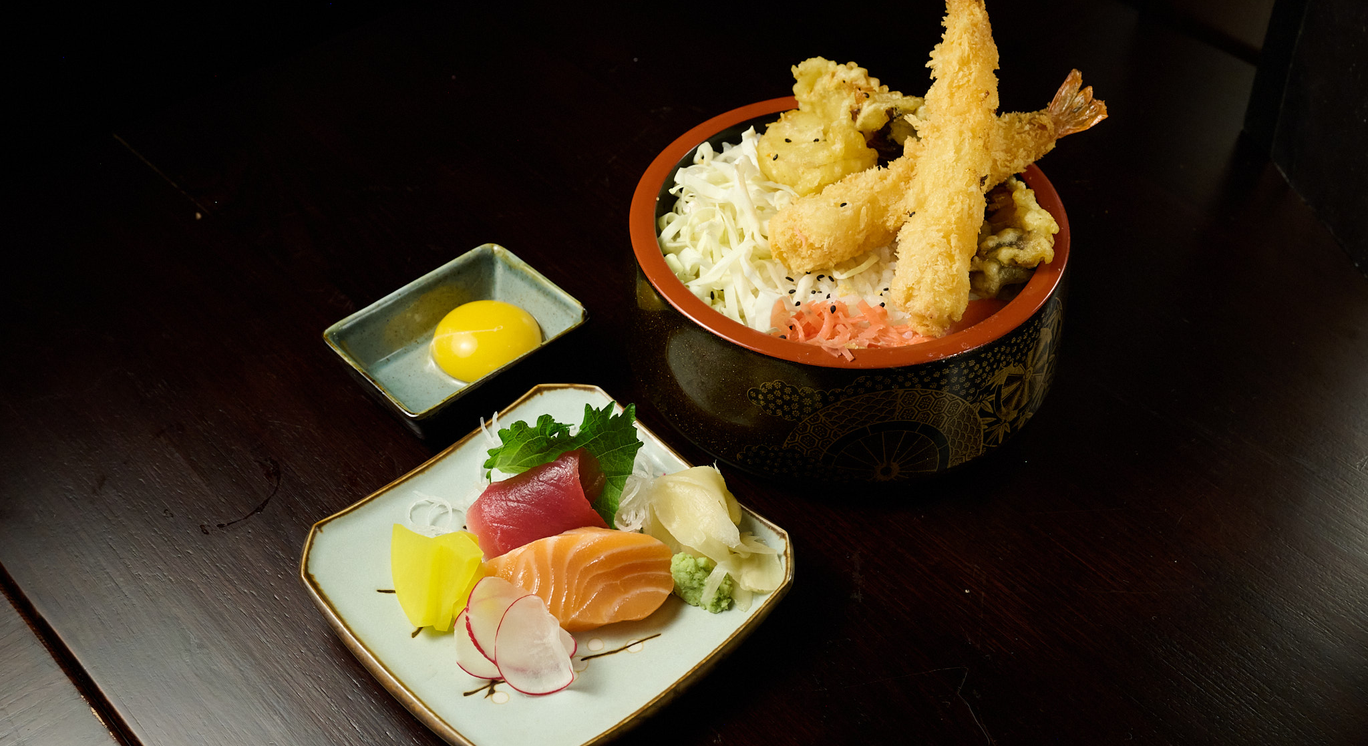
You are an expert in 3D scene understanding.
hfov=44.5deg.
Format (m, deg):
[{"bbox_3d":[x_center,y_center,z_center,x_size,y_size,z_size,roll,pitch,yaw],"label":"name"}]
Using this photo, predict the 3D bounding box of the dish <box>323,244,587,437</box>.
[{"bbox_3d":[-0.096,-0.011,0.722,0.095,0.026,0.073,-32,52,-28],"label":"dish"}]

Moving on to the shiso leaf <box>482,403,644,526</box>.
[{"bbox_3d":[-0.048,0.037,0.658,0.063,0.025,0.048,-1,44,0],"label":"shiso leaf"}]

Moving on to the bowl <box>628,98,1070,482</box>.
[{"bbox_3d":[0.068,-0.036,0.709,0.183,0.075,0.183,-1,44,1],"label":"bowl"}]

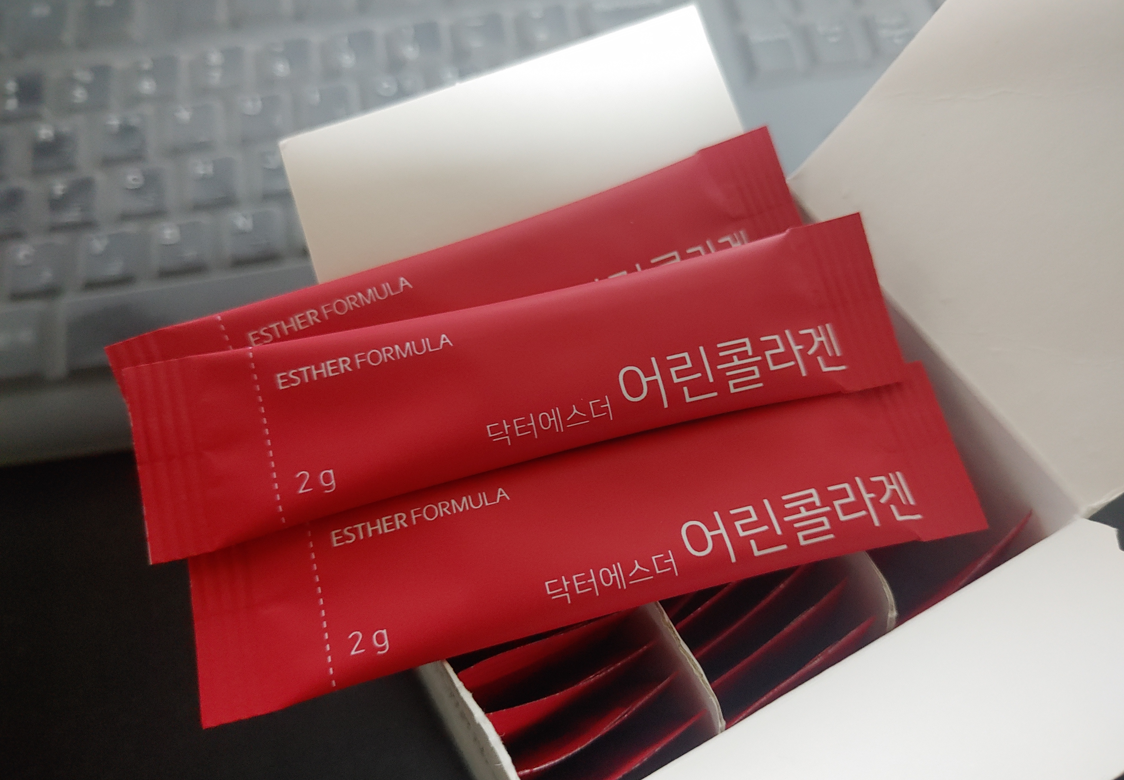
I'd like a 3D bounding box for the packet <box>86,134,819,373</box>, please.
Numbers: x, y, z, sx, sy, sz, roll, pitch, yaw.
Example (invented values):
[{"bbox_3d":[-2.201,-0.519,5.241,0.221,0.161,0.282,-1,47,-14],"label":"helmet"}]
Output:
[{"bbox_3d":[-0.012,-0.012,0.126,0.103,0.008,0.025,-20,91,-6],"label":"packet"}]

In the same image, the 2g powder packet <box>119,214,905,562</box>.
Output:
[{"bbox_3d":[-0.005,-0.002,0.114,0.103,0.008,0.025,-13,83,-7],"label":"2g powder packet"}]

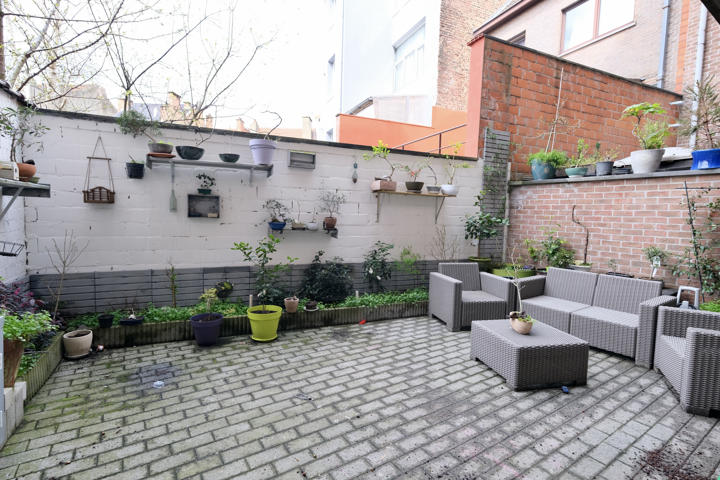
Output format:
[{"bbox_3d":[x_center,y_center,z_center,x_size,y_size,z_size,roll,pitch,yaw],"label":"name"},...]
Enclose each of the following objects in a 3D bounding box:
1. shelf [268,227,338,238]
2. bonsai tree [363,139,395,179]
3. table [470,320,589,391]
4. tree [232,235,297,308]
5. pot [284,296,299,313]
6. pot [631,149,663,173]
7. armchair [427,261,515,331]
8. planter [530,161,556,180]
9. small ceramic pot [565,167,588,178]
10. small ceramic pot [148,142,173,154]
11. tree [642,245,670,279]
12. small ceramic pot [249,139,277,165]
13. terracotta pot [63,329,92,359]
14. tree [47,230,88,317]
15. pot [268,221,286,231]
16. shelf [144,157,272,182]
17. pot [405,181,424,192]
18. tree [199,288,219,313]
[{"bbox_3d":[-0.690,-0.083,4.194,0.830,0.105,0.190,0,4,-23],"label":"shelf"},{"bbox_3d":[0.242,-1.038,4.439,0.360,0.460,0.270,0,4,-23],"label":"bonsai tree"},{"bbox_3d":[1.440,0.968,2.963,0.645,0.356,0.647,1,4,-13],"label":"table"},{"bbox_3d":[-1.021,0.342,3.635,0.640,0.800,0.560,0,4,-23],"label":"tree"},{"bbox_3d":[-0.784,0.748,3.920,0.164,0.145,0.164,1,4,0],"label":"pot"},{"bbox_3d":[3.575,-0.967,4.219,0.310,0.285,0.310,-1,4,-39],"label":"pot"},{"bbox_3d":[1.407,0.695,4.342,0.829,0.724,0.645,0,4,-15],"label":"armchair"},{"bbox_3d":[2.766,-1.047,5.117,0.335,0.285,0.335,-2,5,-40],"label":"planter"},{"bbox_3d":[3.074,-0.953,4.817,0.265,0.145,0.265,-1,4,-39],"label":"small ceramic pot"},{"bbox_3d":[-2.058,-0.938,3.521,0.223,0.085,0.200,0,4,-23],"label":"small ceramic pot"},{"bbox_3d":[3.284,0.250,3.772,0.220,0.350,0.230,-2,5,-40],"label":"tree"},{"bbox_3d":[-1.112,-1.000,3.888,0.304,0.238,0.304,0,4,-23],"label":"small ceramic pot"},{"bbox_3d":[-2.551,0.944,3.071,0.210,0.205,0.210,0,4,-22],"label":"terracotta pot"},{"bbox_3d":[-2.752,0.325,3.199,0.260,0.790,0.250,0,4,-23],"label":"tree"},{"bbox_3d":[-0.975,-0.162,4.032,0.195,0.095,0.170,0,4,-22],"label":"pot"},{"bbox_3d":[-1.605,-0.748,3.750,1.240,0.200,0.260,0,4,-22],"label":"shelf"},{"bbox_3d":[0.765,-0.732,4.719,0.260,0.150,0.220,0,4,-23],"label":"pot"},{"bbox_3d":[-1.528,0.619,3.434,0.190,0.280,0.180,0,4,-23],"label":"tree"}]

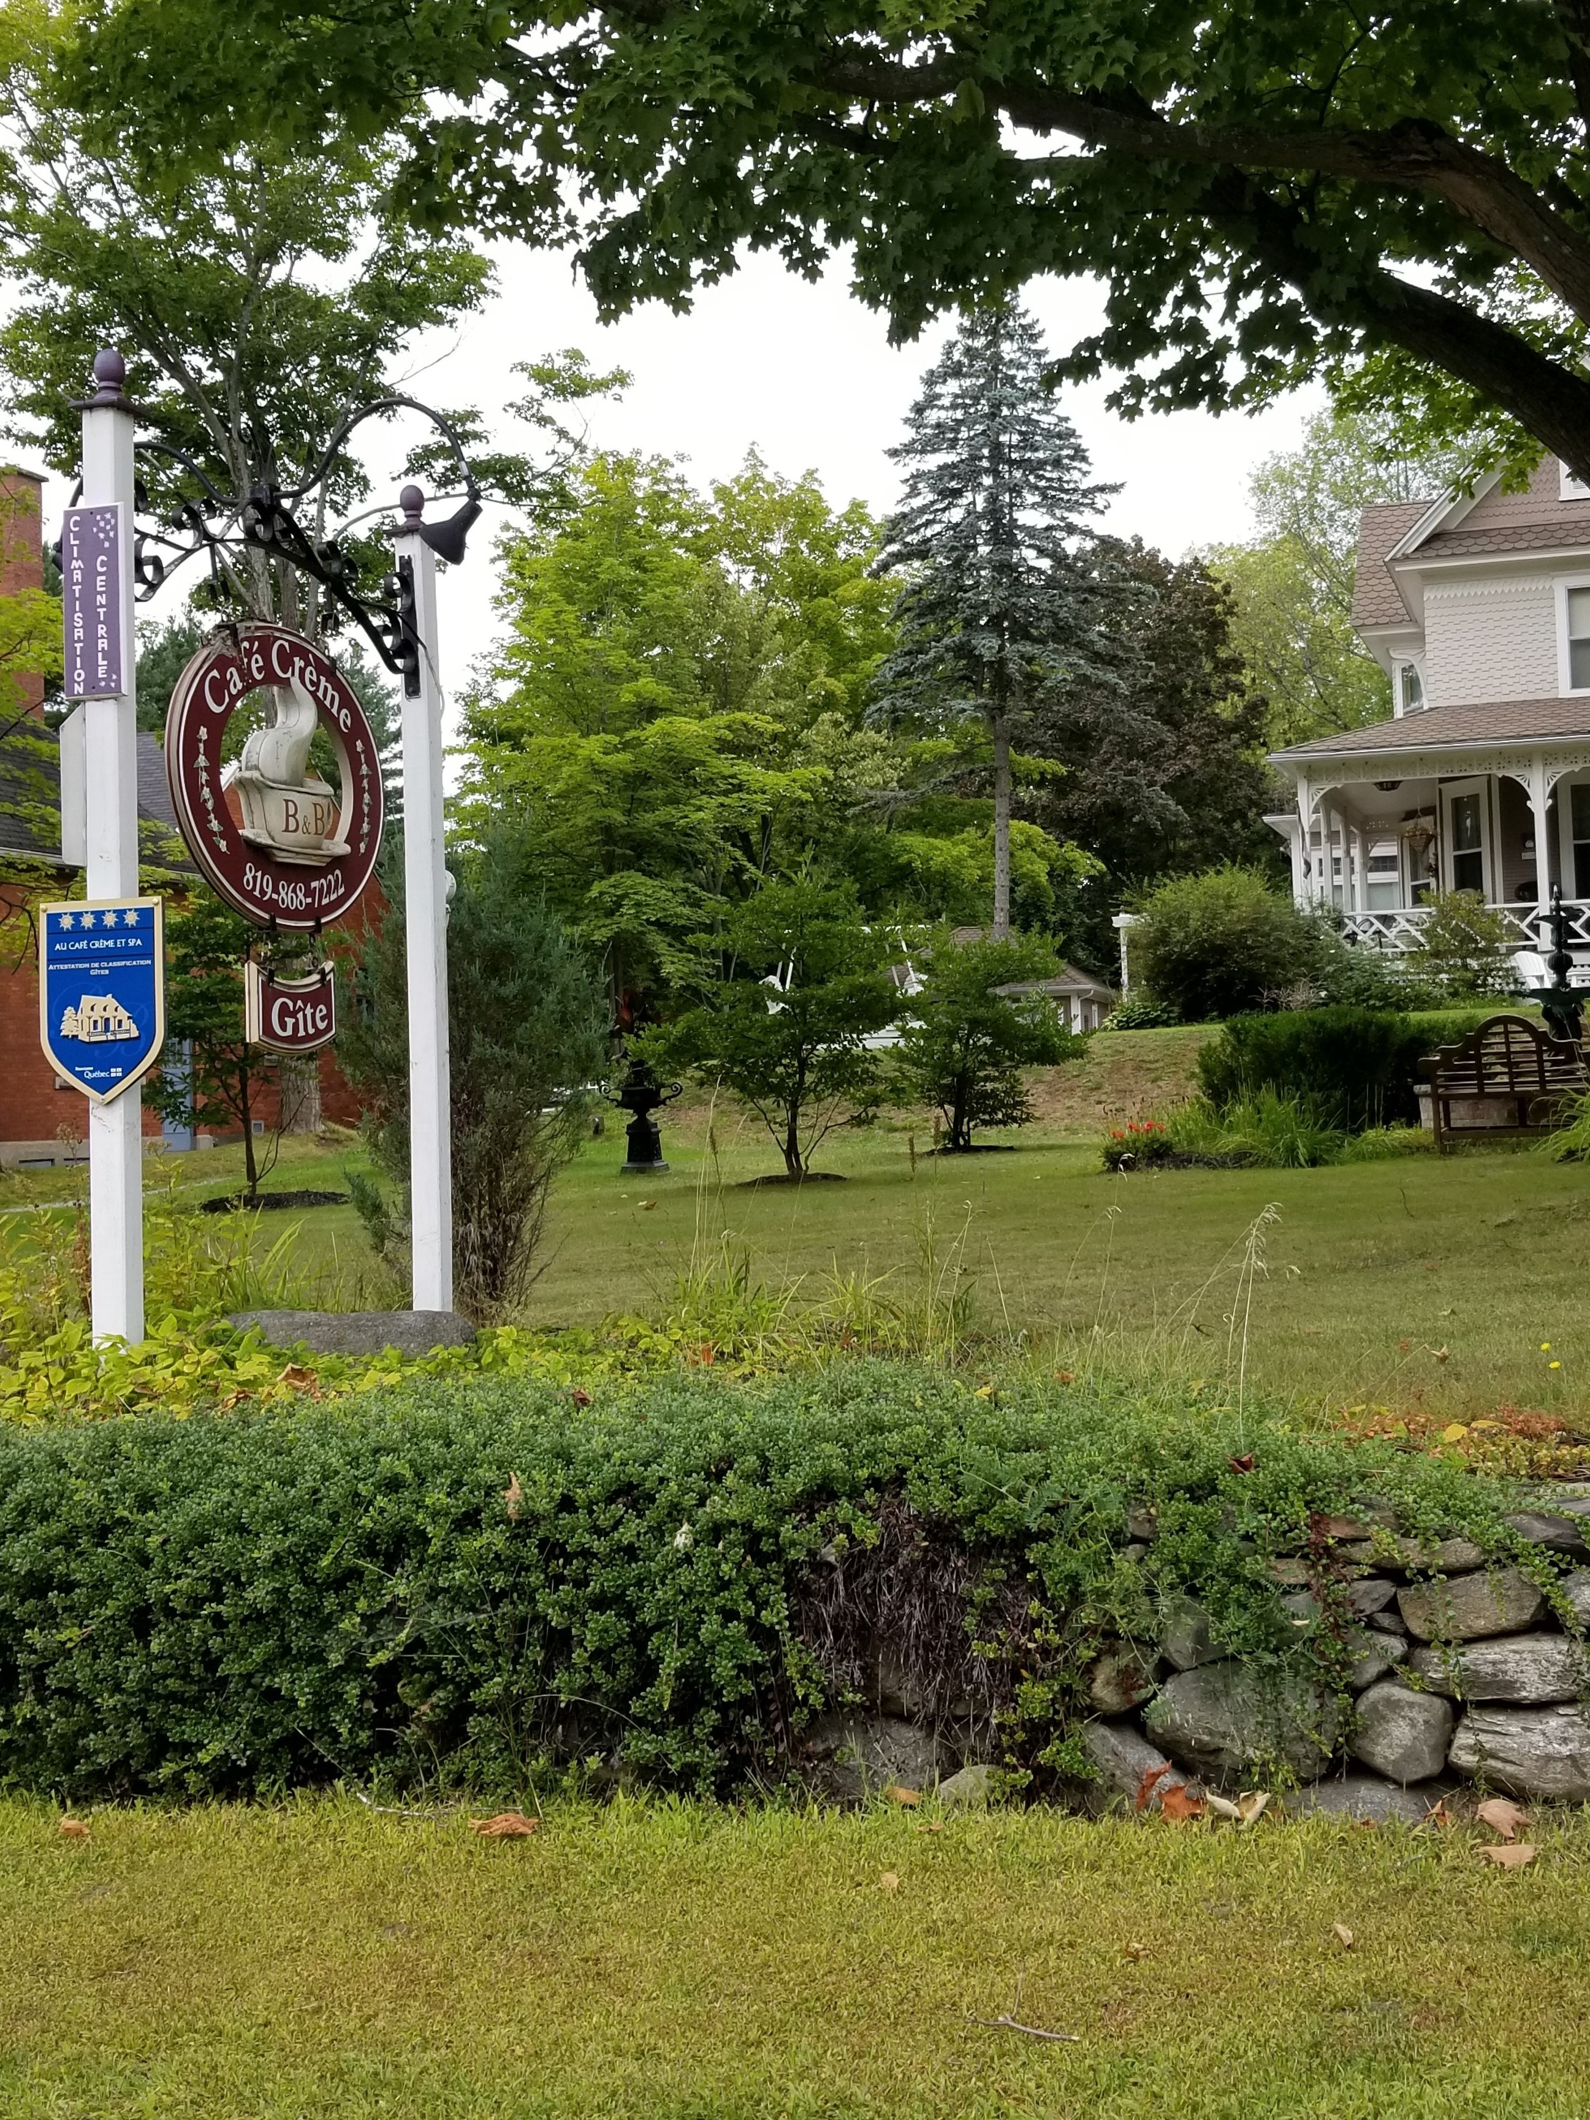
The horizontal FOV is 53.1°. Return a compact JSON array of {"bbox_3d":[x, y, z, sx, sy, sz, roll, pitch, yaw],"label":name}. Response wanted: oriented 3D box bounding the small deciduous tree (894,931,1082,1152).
[{"bbox_3d":[1.862,-0.199,15.300,1.830,2.101,1.750,-2,-2,0],"label":"small deciduous tree"}]

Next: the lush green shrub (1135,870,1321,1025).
[{"bbox_3d":[6.008,-1.612,22.300,2.575,2.180,2.400,-2,-2,0],"label":"lush green shrub"}]

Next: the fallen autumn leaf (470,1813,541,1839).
[{"bbox_3d":[-0.617,1.625,3.381,0.143,0.027,0.080,-1,-2,-10],"label":"fallen autumn leaf"}]

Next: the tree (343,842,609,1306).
[{"bbox_3d":[-1.308,0.064,6.500,1.109,2.001,1.050,-2,-2,0],"label":"tree"}]

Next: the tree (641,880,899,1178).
[{"bbox_3d":[-0.190,-0.235,12.200,1.967,2.284,1.850,-2,-2,0],"label":"tree"}]

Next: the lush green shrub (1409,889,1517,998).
[{"bbox_3d":[9.767,-1.672,23.300,1.575,1.672,1.500,-2,-2,0],"label":"lush green shrub"}]

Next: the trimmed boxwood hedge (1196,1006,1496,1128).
[{"bbox_3d":[5.049,0.068,14.600,2.450,1.050,1.300,-2,-2,14],"label":"trimmed boxwood hedge"}]

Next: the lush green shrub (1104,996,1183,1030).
[{"bbox_3d":[4.685,-0.626,21.500,1.000,0.440,0.800,-2,-2,5],"label":"lush green shrub"}]

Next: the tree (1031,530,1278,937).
[{"bbox_3d":[8.351,-7.101,37.000,5.900,10.000,5.600,-2,-2,0],"label":"tree"}]

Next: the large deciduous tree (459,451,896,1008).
[{"bbox_3d":[-1.994,-5.153,27.000,7.386,10.335,6.600,-2,-2,0],"label":"large deciduous tree"}]

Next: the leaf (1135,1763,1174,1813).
[{"bbox_3d":[0.764,1.551,3.384,0.070,0.090,0.055,-2,-2,12],"label":"leaf"}]

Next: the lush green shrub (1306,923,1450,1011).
[{"bbox_3d":[8.787,-1.398,24.000,2.000,1.250,1.600,-2,-2,11],"label":"lush green shrub"}]

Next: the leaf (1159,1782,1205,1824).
[{"bbox_3d":[0.818,1.565,3.359,0.100,0.070,0.060,-2,-2,12],"label":"leaf"}]

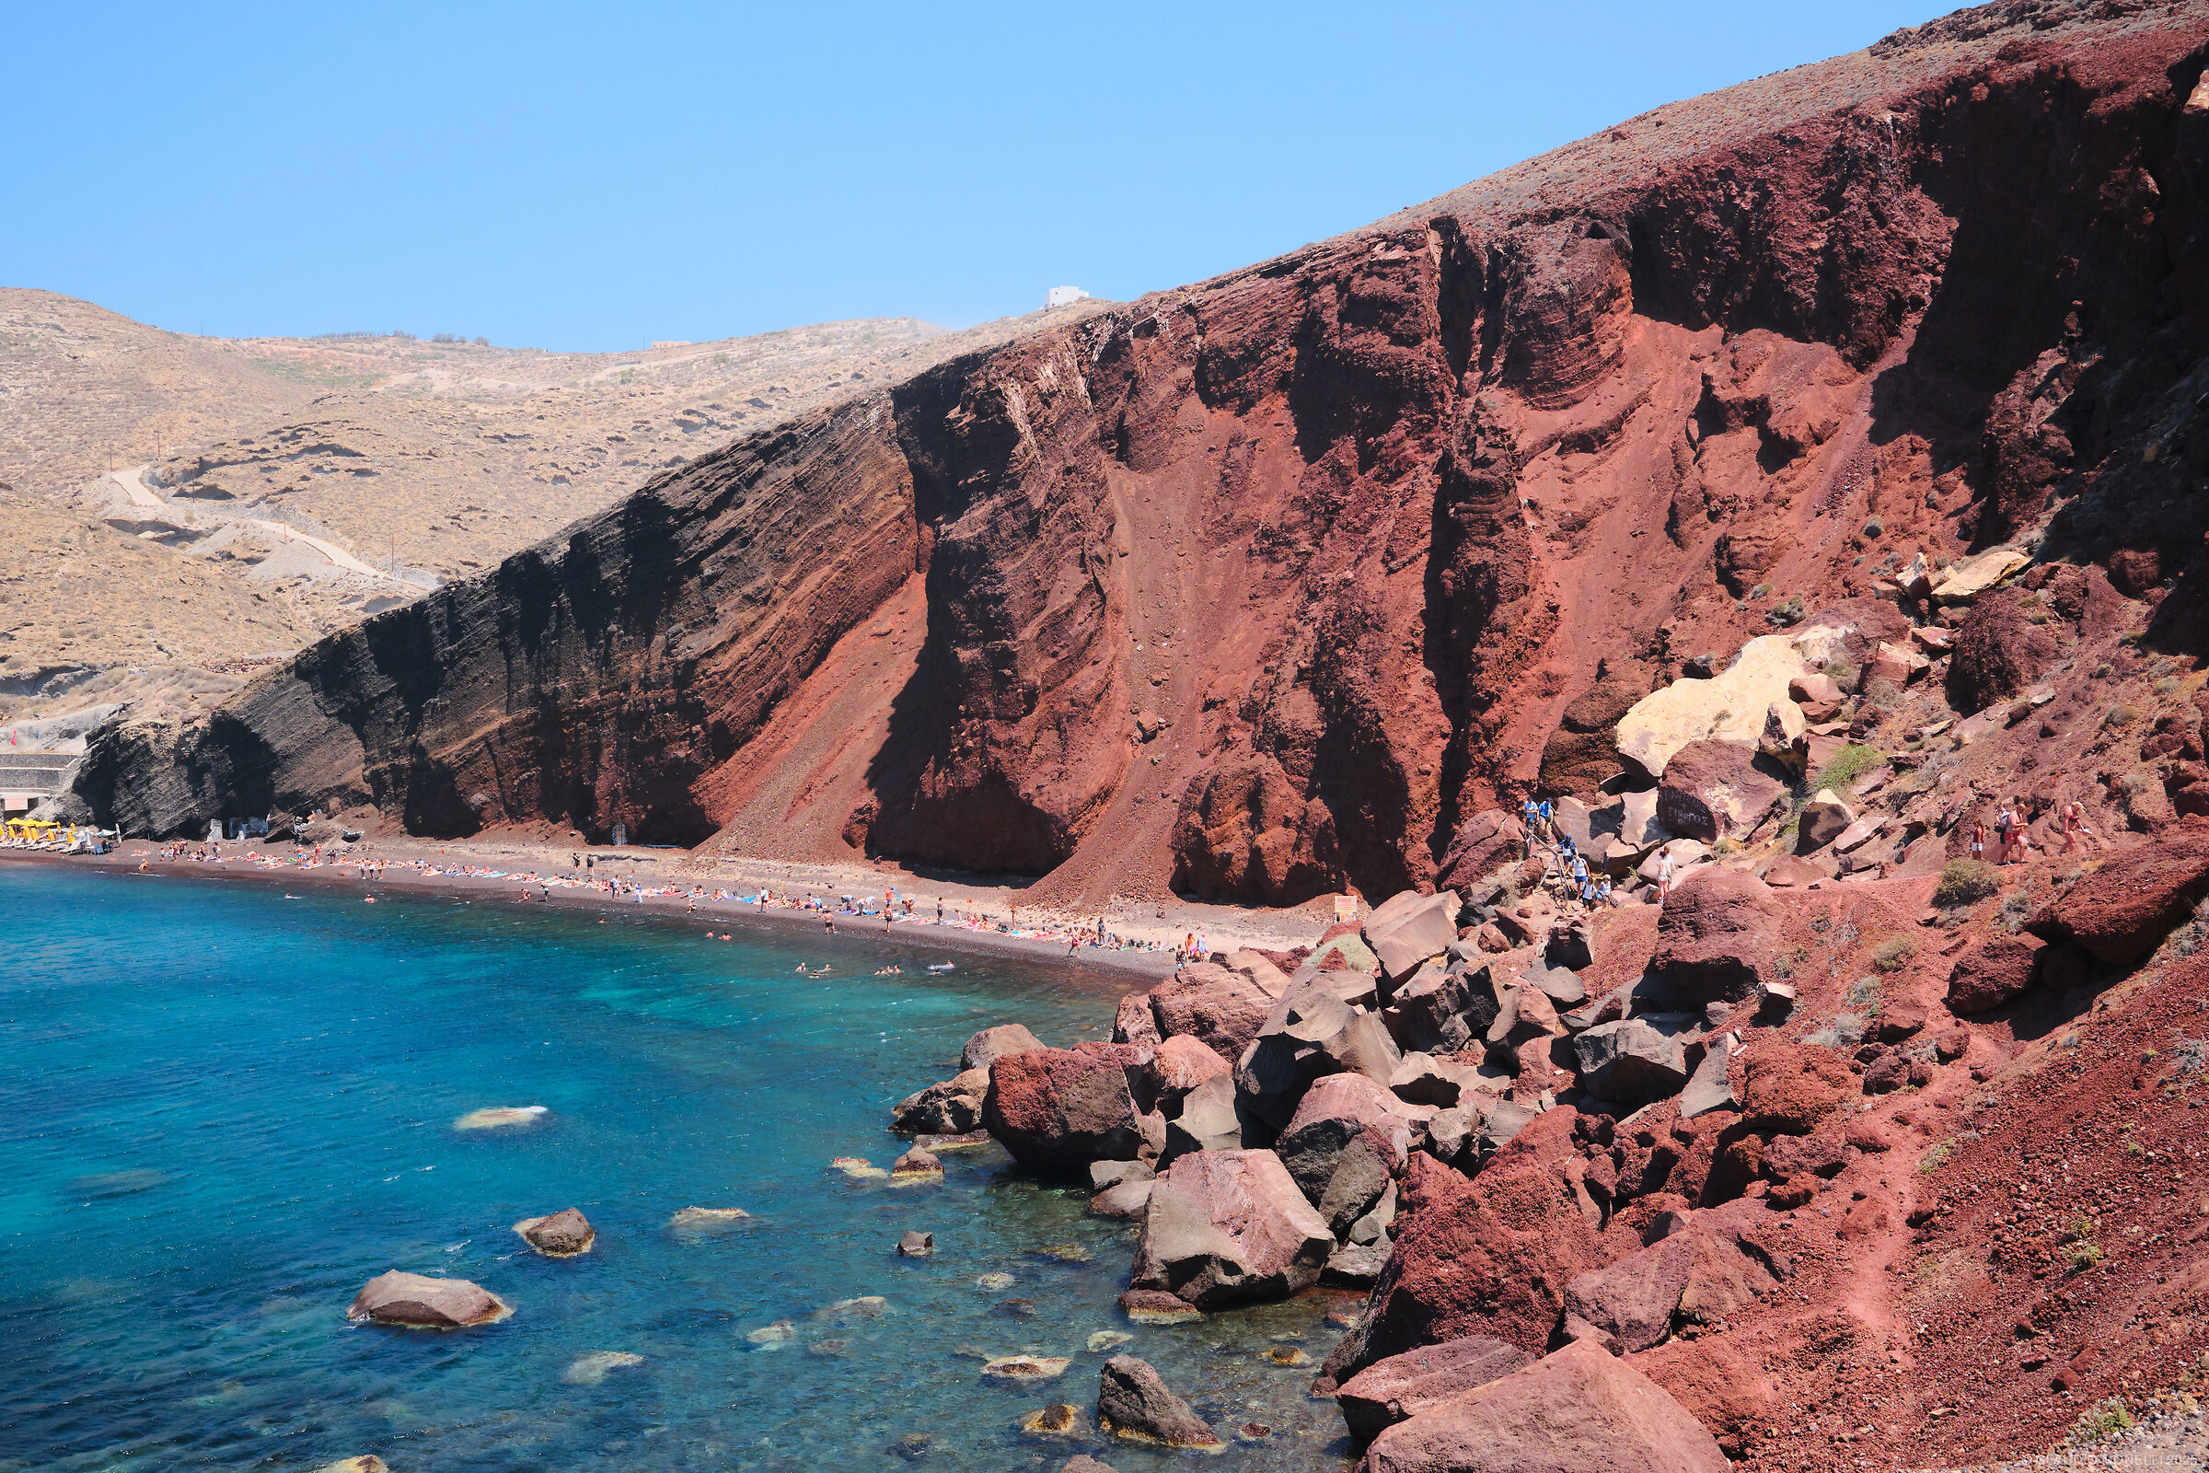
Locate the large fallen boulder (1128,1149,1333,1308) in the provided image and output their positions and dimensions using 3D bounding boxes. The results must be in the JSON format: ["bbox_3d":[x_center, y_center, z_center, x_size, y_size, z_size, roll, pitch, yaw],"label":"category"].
[{"bbox_3d":[3.106,12.126,53.300,4.900,3.500,4.200,0,1,3],"label":"large fallen boulder"}]

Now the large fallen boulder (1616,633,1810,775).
[{"bbox_3d":[21.622,-1.069,76.000,7.000,4.870,5.000,0,0,16],"label":"large fallen boulder"}]

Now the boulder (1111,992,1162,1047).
[{"bbox_3d":[1.400,11.275,85.000,2.300,2.500,2.300,0,1,1],"label":"boulder"}]

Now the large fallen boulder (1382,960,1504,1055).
[{"bbox_3d":[11.686,9.399,74.000,4.100,3.000,3.400,0,1,9],"label":"large fallen boulder"}]

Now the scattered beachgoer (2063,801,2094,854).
[{"bbox_3d":[26.017,2.473,57.500,0.850,1.470,0.500,0,1,16],"label":"scattered beachgoer"}]

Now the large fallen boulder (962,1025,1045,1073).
[{"bbox_3d":[-3.723,12.064,82.000,3.400,2.300,2.900,0,1,-3],"label":"large fallen boulder"}]

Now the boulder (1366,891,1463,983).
[{"bbox_3d":[11.407,7.413,79.500,3.500,3.200,3.300,0,-1,8],"label":"boulder"}]

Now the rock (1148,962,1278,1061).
[{"bbox_3d":[4.302,10.810,83.000,5.200,3.800,4.400,0,1,3],"label":"rock"}]

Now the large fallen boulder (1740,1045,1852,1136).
[{"bbox_3d":[15.469,7.911,48.000,2.460,1.930,2.200,0,0,18],"label":"large fallen boulder"}]

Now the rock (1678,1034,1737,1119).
[{"bbox_3d":[13.904,7.820,49.500,1.330,1.870,1.400,0,0,16],"label":"rock"}]

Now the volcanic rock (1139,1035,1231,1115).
[{"bbox_3d":[2.596,11.244,71.000,3.200,2.700,2.800,0,1,2],"label":"volcanic rock"}]

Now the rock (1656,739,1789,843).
[{"bbox_3d":[21.871,1.955,76.000,4.500,3.400,4.000,0,-1,16],"label":"rock"}]

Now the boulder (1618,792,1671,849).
[{"bbox_3d":[19.589,3.073,78.000,2.000,2.100,1.800,0,1,14],"label":"boulder"}]

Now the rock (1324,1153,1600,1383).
[{"bbox_3d":[6.822,10.044,40.700,4.900,3.800,4.300,0,-1,9],"label":"rock"}]

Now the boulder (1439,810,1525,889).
[{"bbox_3d":[14.112,4.277,80.000,3.280,3.030,2.900,0,0,10],"label":"boulder"}]

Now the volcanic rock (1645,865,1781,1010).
[{"bbox_3d":[16.762,5.526,59.000,3.620,3.690,3.500,0,0,16],"label":"volcanic rock"}]

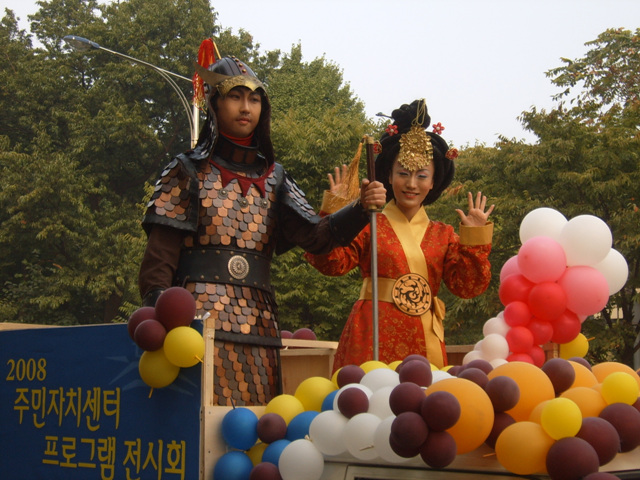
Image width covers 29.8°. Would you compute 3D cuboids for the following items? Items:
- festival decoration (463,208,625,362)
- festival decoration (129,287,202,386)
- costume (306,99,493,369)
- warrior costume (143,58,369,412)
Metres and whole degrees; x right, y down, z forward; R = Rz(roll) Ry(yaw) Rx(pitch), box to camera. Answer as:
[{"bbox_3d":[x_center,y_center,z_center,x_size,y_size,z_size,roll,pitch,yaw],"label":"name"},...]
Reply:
[{"bbox_3d":[0.875,0.180,4.600,0.610,0.630,0.460,1,-9,0],"label":"festival decoration"},{"bbox_3d":[-0.465,0.295,3.650,0.220,0.310,0.200,-1,-9,11],"label":"festival decoration"},{"bbox_3d":[0.300,0.290,4.430,0.680,1.680,0.450,4,-9,-21],"label":"costume"},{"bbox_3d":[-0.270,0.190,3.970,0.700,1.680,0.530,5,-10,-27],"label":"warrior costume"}]

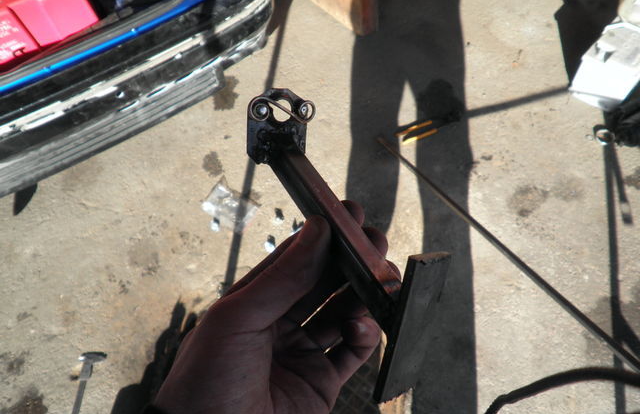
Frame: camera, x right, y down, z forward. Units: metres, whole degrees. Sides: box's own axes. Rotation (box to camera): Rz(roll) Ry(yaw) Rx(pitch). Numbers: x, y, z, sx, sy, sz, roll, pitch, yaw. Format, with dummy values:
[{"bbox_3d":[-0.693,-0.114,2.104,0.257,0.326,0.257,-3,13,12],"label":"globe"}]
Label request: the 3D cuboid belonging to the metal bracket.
[{"bbox_3d":[0.005,0.010,0.279,0.052,0.072,0.186,0,45,-40],"label":"metal bracket"}]

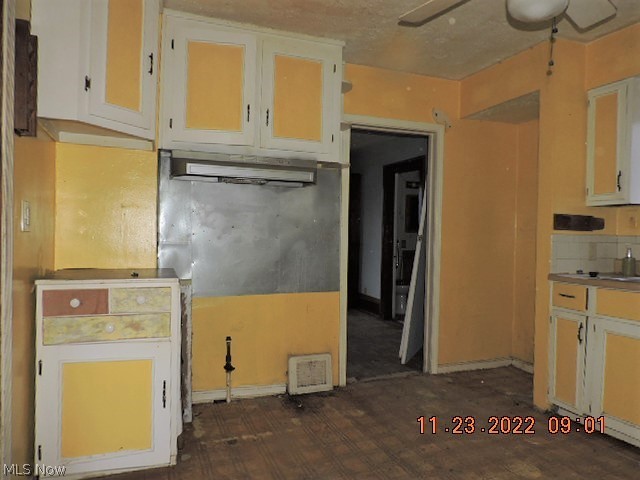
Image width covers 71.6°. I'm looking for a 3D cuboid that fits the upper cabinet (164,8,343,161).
[{"bbox_3d":[-0.442,-0.931,2.946,1.143,0.804,0.298,1,1,-19],"label":"upper cabinet"}]

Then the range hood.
[{"bbox_3d":[-0.503,-0.462,2.933,0.904,0.134,0.294,1,1,-19],"label":"range hood"}]

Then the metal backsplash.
[{"bbox_3d":[-0.448,-0.080,3.113,1.291,0.933,0.021,1,1,-19],"label":"metal backsplash"}]

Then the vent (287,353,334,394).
[{"bbox_3d":[-0.067,0.977,3.247,0.327,0.268,0.050,1,1,-19],"label":"vent"}]

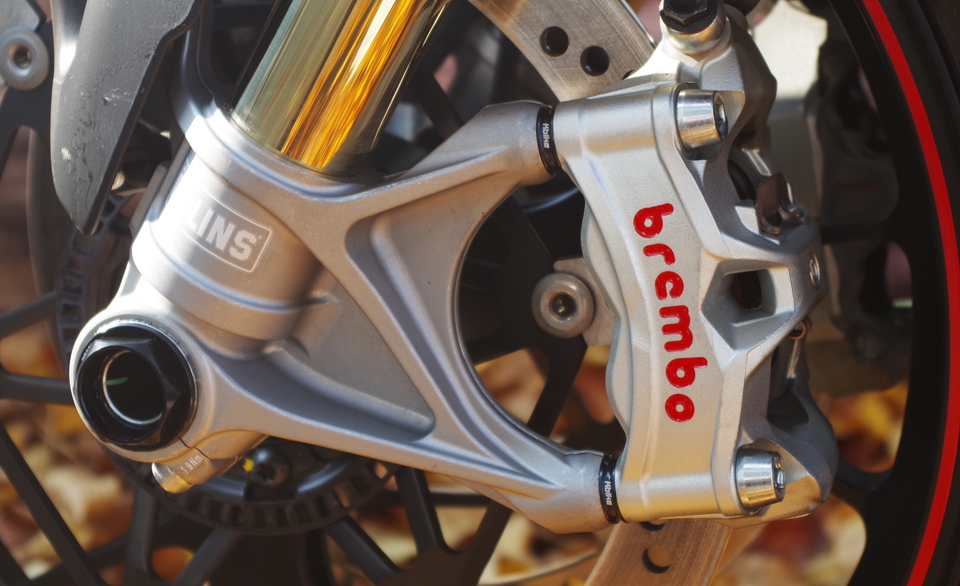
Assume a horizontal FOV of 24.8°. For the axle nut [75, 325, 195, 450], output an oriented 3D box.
[{"bbox_3d":[-0.098,0.027,0.618,0.038,0.038,0.013,9,16,19],"label":"axle nut"}]

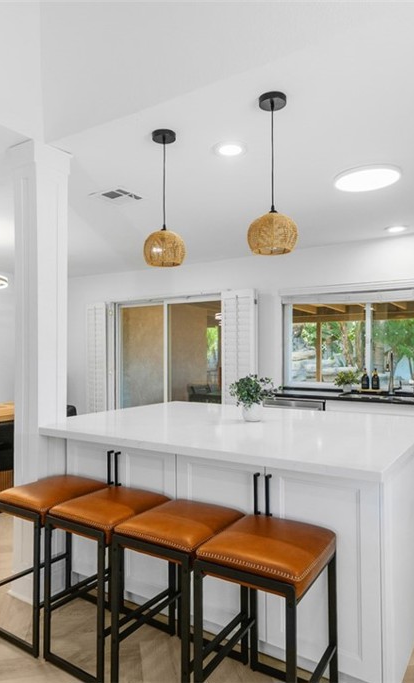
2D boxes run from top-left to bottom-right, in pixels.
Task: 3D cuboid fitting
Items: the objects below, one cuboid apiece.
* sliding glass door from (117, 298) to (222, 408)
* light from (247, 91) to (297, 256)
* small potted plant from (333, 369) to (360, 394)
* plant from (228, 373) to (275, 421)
[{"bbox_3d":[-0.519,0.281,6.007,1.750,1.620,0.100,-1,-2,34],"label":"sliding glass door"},{"bbox_3d":[0.292,-0.743,2.030,0.225,0.690,0.225,0,-1,0],"label":"light"},{"bbox_3d":[1.283,0.367,4.180,0.225,0.215,0.225,-1,-1,32],"label":"small potted plant"},{"bbox_3d":[0.265,0.330,2.653,0.270,0.270,0.270,0,-1,0],"label":"plant"}]

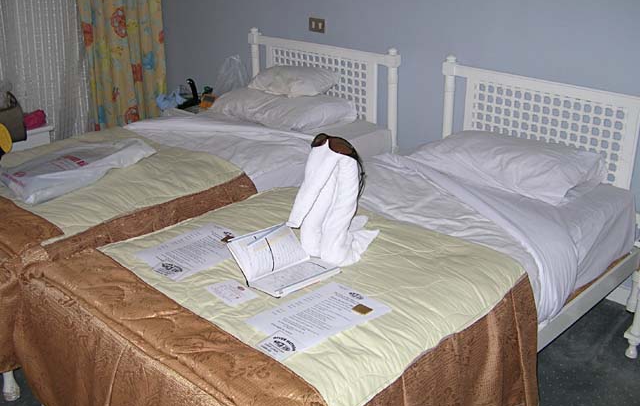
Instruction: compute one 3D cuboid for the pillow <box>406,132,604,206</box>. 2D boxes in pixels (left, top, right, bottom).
[{"bbox_3d":[0.738,-0.196,2.708,0.360,0.145,0.750,-22,31,-39],"label":"pillow"}]

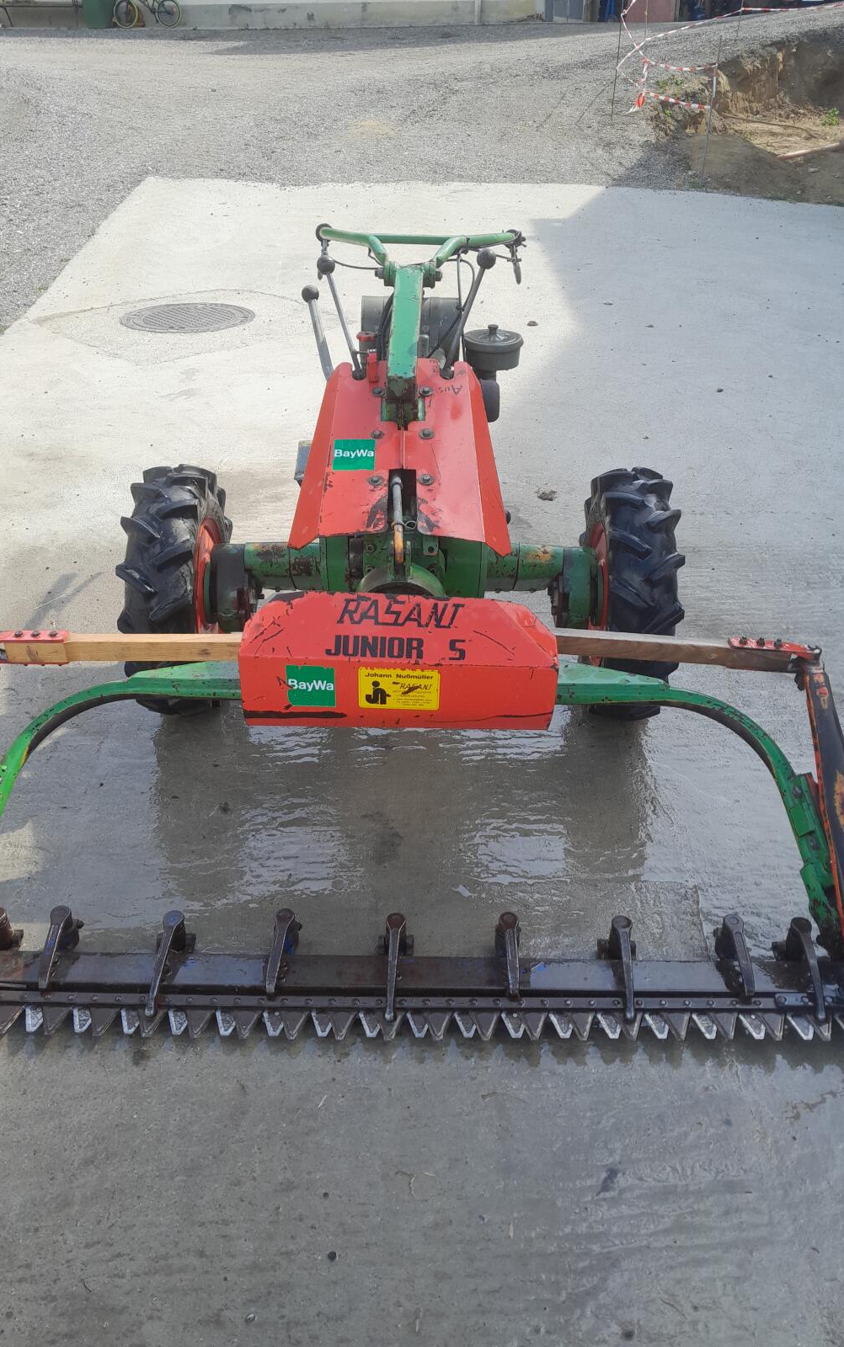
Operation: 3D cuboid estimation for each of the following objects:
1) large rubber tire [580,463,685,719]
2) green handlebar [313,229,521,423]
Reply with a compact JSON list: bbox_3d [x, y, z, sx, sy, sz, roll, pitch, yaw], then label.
[{"bbox_3d":[0.468,-0.182,2.361,0.150,0.583,0.583,1,31,0],"label":"large rubber tire"},{"bbox_3d":[-0.008,-0.879,2.415,0.530,0.280,0.840,0,36,1],"label":"green handlebar"}]

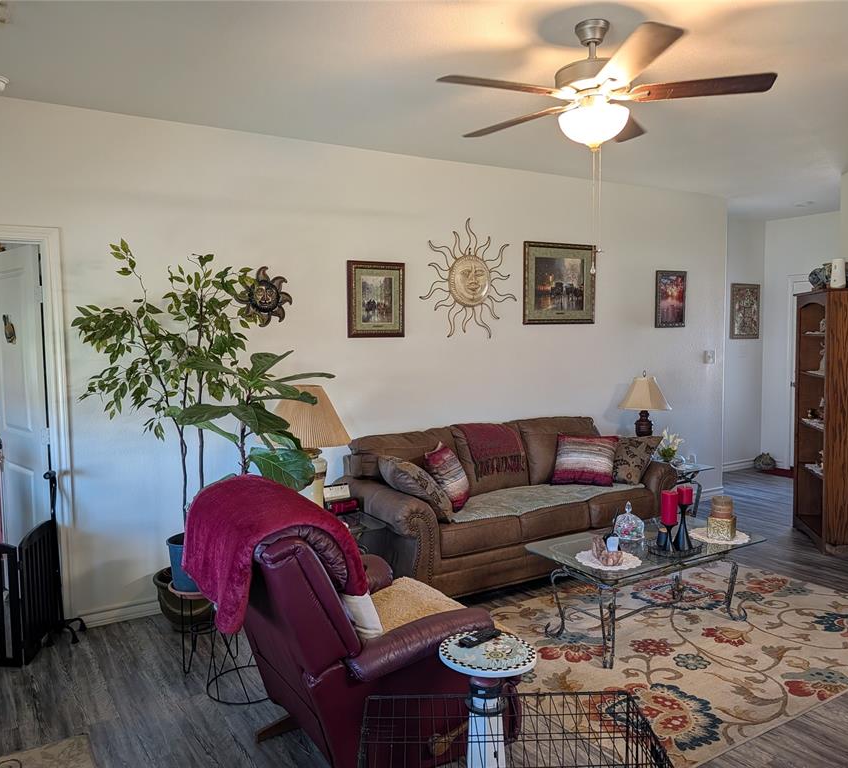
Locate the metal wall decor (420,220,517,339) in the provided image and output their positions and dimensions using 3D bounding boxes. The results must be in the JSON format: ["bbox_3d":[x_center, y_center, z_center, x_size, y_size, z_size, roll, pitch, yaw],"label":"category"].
[{"bbox_3d":[0.335,-0.737,4.987,0.820,0.830,0.050,-3,4,-32],"label":"metal wall decor"}]

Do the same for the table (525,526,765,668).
[{"bbox_3d":[1.158,1.049,3.673,1.160,0.450,0.665,-3,4,-32],"label":"table"}]

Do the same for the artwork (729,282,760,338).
[{"bbox_3d":[3.537,-0.792,7.753,0.520,0.600,0.030,-3,5,-32],"label":"artwork"}]

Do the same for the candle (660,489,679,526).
[{"bbox_3d":[1.235,0.627,3.587,0.080,0.177,0.080,-3,5,-32],"label":"candle"}]

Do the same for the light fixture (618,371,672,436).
[{"bbox_3d":[1.706,0.254,5.465,0.380,0.700,0.380,-3,4,-32],"label":"light fixture"}]

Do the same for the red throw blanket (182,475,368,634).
[{"bbox_3d":[-0.520,0.561,2.406,0.510,0.460,0.620,-3,5,-32],"label":"red throw blanket"}]

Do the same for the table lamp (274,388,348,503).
[{"bbox_3d":[-0.653,0.371,3.850,0.480,0.740,0.480,-3,5,-32],"label":"table lamp"}]

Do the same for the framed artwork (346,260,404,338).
[{"bbox_3d":[-0.304,-0.547,4.612,0.425,0.492,0.030,-3,4,-32],"label":"framed artwork"}]

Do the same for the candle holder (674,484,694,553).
[{"bbox_3d":[1.327,0.676,3.603,0.098,0.318,0.098,-3,5,-32],"label":"candle holder"}]

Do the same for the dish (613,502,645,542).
[{"bbox_3d":[1.094,0.721,3.758,0.160,0.195,0.160,-1,4,0],"label":"dish"}]

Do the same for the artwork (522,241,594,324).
[{"bbox_3d":[1.050,-0.767,5.447,0.745,0.615,0.035,-3,4,-32],"label":"artwork"}]

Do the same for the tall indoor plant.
[{"bbox_3d":[-1.107,0.311,3.524,1.100,2.000,0.900,-3,5,-32],"label":"tall indoor plant"}]

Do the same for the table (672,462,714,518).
[{"bbox_3d":[1.736,0.884,5.319,0.600,0.540,0.620,-3,5,-32],"label":"table"}]

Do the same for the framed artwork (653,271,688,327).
[{"bbox_3d":[2.140,-0.731,6.131,0.390,0.483,0.030,-3,4,-32],"label":"framed artwork"}]

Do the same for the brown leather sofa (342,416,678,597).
[{"bbox_3d":[0.596,0.752,4.668,2.170,0.925,0.930,-3,4,-30],"label":"brown leather sofa"}]

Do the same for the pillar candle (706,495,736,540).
[{"bbox_3d":[1.583,0.706,3.751,0.120,0.213,0.120,1,4,27],"label":"pillar candle"}]

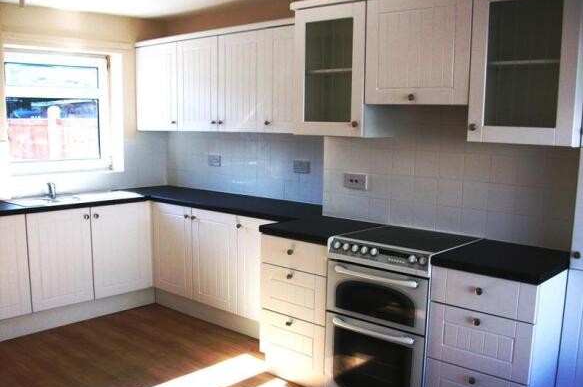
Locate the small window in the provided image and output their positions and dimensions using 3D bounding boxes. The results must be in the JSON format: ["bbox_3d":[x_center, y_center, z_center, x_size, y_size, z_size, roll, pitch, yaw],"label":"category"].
[{"bbox_3d":[-1.933,-0.669,4.796,0.099,0.990,0.931,7,9,41],"label":"small window"}]

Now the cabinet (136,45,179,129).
[{"bbox_3d":[-1.051,-0.917,5.033,0.574,0.733,0.327,7,9,41],"label":"cabinet"}]

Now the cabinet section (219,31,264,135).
[{"bbox_3d":[-0.259,-0.818,4.307,0.506,0.717,0.331,7,9,42],"label":"cabinet section"}]

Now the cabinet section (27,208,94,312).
[{"bbox_3d":[-1.868,0.452,4.341,0.575,0.714,0.468,7,9,42],"label":"cabinet section"}]

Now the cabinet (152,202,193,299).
[{"bbox_3d":[-0.754,0.416,4.722,0.510,0.706,0.581,7,9,41],"label":"cabinet"}]

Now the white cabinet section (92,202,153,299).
[{"bbox_3d":[-1.532,0.412,4.702,0.575,0.714,0.521,7,9,42],"label":"white cabinet section"}]

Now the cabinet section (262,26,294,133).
[{"bbox_3d":[0.110,-0.772,3.969,0.500,0.717,0.331,7,9,42],"label":"cabinet section"}]

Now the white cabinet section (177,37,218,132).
[{"bbox_3d":[-0.634,-0.865,4.650,0.516,0.717,0.331,7,9,42],"label":"white cabinet section"}]

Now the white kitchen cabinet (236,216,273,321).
[{"bbox_3d":[-0.009,0.505,4.074,0.488,0.706,0.581,7,9,41],"label":"white kitchen cabinet"}]

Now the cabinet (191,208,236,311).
[{"bbox_3d":[-0.377,0.461,4.394,0.492,0.706,0.581,7,9,41],"label":"cabinet"}]

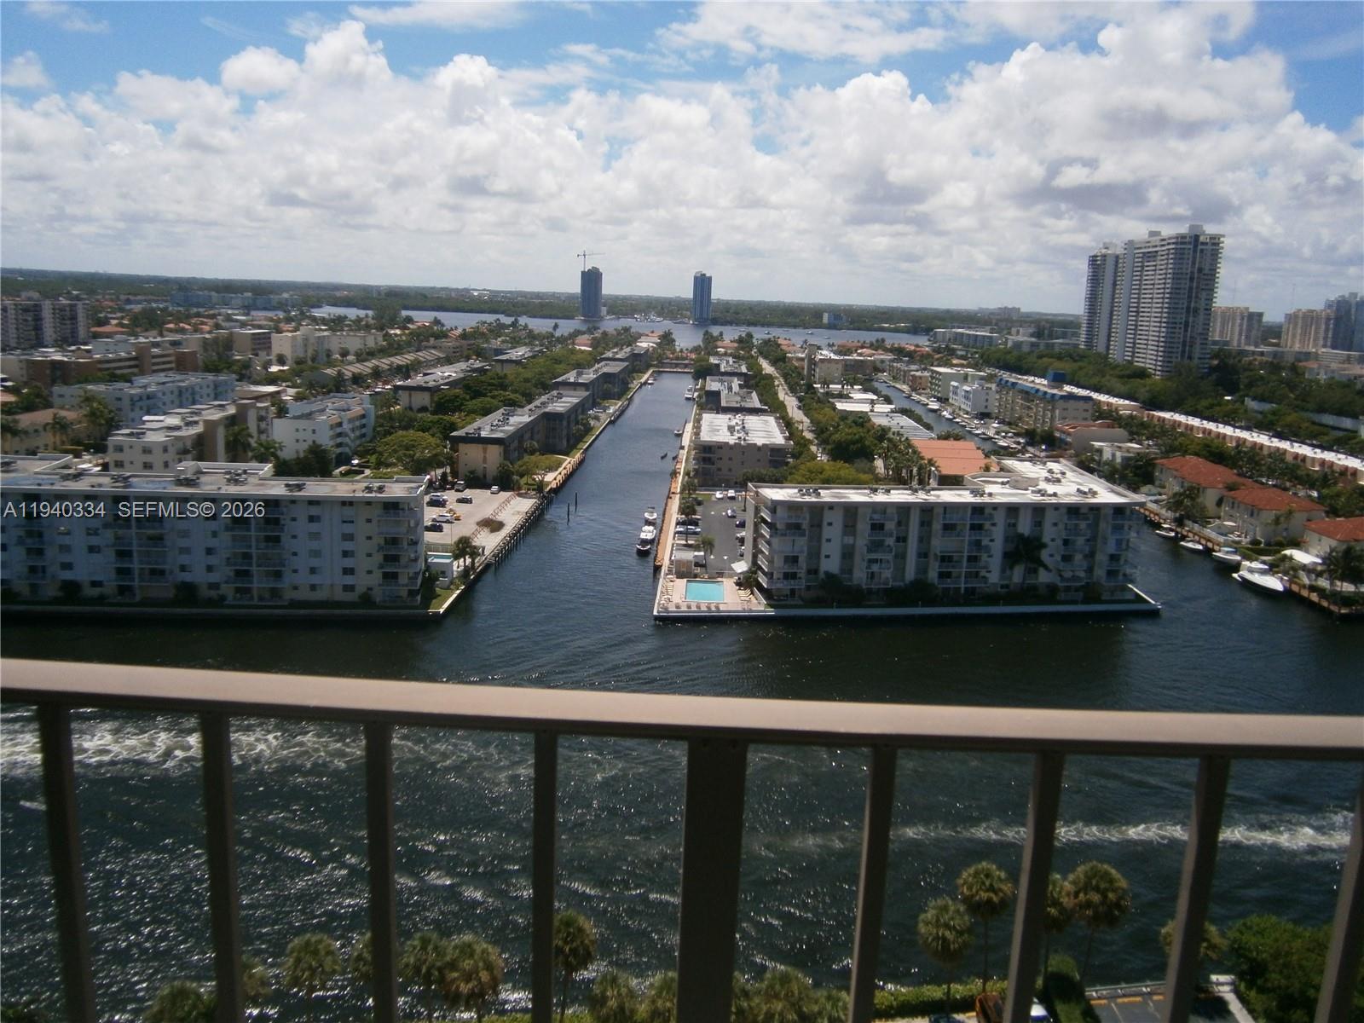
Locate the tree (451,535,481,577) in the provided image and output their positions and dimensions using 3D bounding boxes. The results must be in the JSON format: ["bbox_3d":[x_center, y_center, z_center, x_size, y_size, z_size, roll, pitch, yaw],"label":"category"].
[{"bbox_3d":[-36.930,7.272,177.203,4.600,7.100,4.400,2,12,0],"label":"tree"}]

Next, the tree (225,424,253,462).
[{"bbox_3d":[-97.582,-11.790,225.690,5.700,14.300,5.700,3,12,0],"label":"tree"}]

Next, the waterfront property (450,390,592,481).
[{"bbox_3d":[-45.068,-25.902,312.604,20.300,10.400,127.940,3,12,1],"label":"waterfront property"}]

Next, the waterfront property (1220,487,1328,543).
[{"bbox_3d":[132.522,0.092,229.387,15.800,9.200,17.500,3,12,3],"label":"waterfront property"}]

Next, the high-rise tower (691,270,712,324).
[{"bbox_3d":[36.305,-367.274,1756.652,31.000,89.000,36.000,3,12,0],"label":"high-rise tower"}]

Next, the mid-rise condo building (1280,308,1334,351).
[{"bbox_3d":[815.231,-232.173,1334.977,54.000,62.000,22.000,2,12,0],"label":"mid-rise condo building"}]

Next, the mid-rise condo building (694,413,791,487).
[{"bbox_3d":[16.983,-18.704,296.451,26.500,12.600,64.000,3,12,1],"label":"mid-rise condo building"}]

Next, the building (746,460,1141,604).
[{"bbox_3d":[46.609,1.409,187.556,75.000,16.600,44.000,0,12,-11],"label":"building"}]

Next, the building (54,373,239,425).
[{"bbox_3d":[-171.513,-34.845,332.497,26.000,14.000,60.000,4,12,6],"label":"building"}]

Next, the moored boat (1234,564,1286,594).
[{"bbox_3d":[109.978,12.517,194.413,4.200,4.100,14.500,2,12,0],"label":"moored boat"}]

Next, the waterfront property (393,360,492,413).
[{"bbox_3d":[-98.738,-53.783,436.324,20.300,10.200,125.000,3,12,1],"label":"waterfront property"}]

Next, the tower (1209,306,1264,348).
[{"bbox_3d":[820.384,-269.860,1516.376,31.000,63.000,64.000,-3,13,-23],"label":"tower"}]

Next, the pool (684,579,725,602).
[{"bbox_3d":[3.760,13.524,165.224,5.900,1.500,11.600,2,12,-1],"label":"pool"}]

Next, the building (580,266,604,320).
[{"bbox_3d":[-154.052,-374.980,1753.758,37.000,89.000,38.000,3,12,0],"label":"building"}]

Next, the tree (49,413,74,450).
[{"bbox_3d":[-146.992,-15.382,243.383,5.500,15.000,5.500,2,12,0],"label":"tree"}]

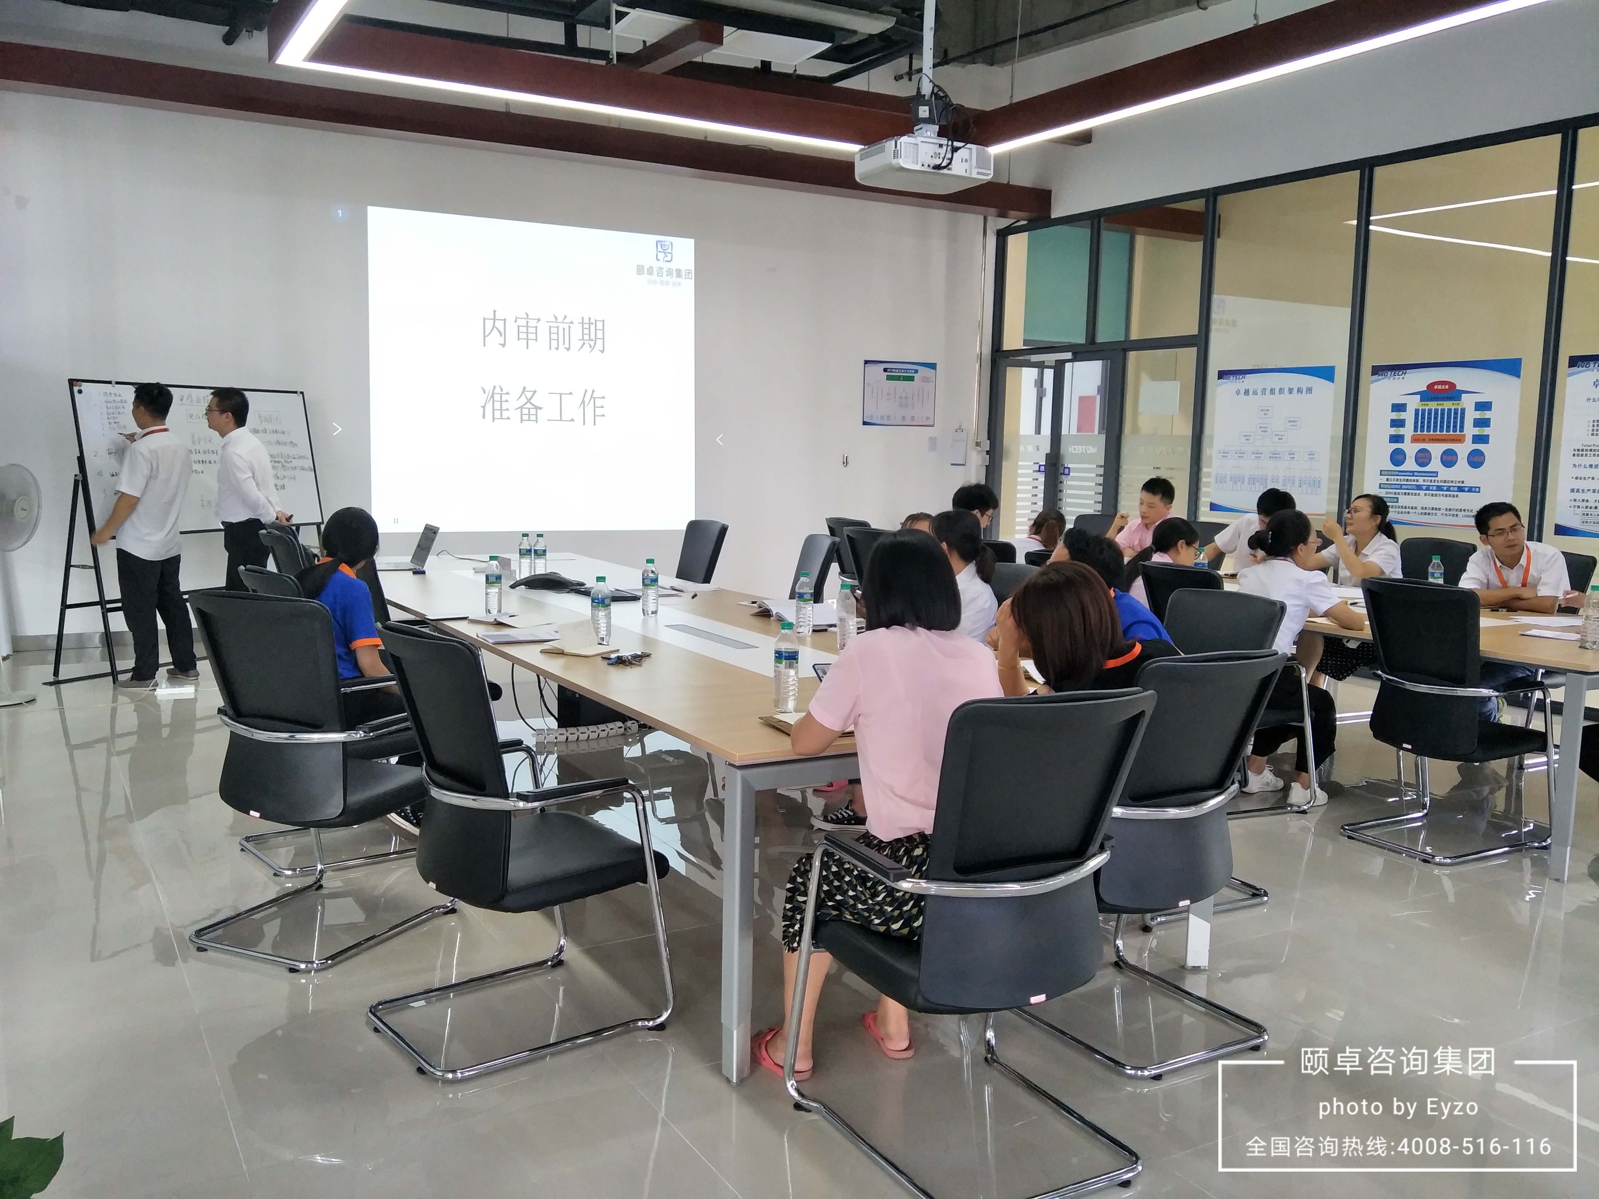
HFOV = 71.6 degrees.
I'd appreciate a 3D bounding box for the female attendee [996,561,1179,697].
[{"bbox_3d":[0.773,0.493,3.006,0.520,1.170,0.800,-4,9,-37],"label":"female attendee"}]

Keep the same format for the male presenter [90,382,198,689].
[{"bbox_3d":[-3.537,-0.356,6.013,0.444,1.630,0.482,7,9,38],"label":"male presenter"}]

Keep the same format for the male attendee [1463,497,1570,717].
[{"bbox_3d":[3.434,0.192,5.251,0.750,1.250,0.520,-4,9,-37],"label":"male attendee"}]

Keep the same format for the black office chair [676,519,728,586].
[{"bbox_3d":[-0.712,0.097,5.665,0.580,0.965,0.520,-2,8,-25],"label":"black office chair"}]

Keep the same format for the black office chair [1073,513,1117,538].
[{"bbox_3d":[1.933,-0.092,7.895,0.630,1.000,0.570,-3,8,-30],"label":"black office chair"}]

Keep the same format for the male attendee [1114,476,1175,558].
[{"bbox_3d":[2.052,-0.121,6.696,0.679,1.230,0.498,-4,9,-35],"label":"male attendee"}]

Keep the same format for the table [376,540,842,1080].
[{"bbox_3d":[-0.827,0.411,4.856,1.500,0.740,4.750,-4,9,-34],"label":"table"}]

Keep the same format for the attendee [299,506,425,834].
[{"bbox_3d":[-1.586,0.263,3.971,0.750,1.250,0.500,-4,9,-38],"label":"attendee"}]

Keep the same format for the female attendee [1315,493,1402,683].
[{"bbox_3d":[2.718,0.069,5.573,0.713,1.210,0.486,-1,8,-17],"label":"female attendee"}]

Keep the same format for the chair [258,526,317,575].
[{"bbox_3d":[-2.220,0.184,5.310,0.630,1.000,0.570,-3,9,-32],"label":"chair"}]

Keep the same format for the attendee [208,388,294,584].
[{"bbox_3d":[-3.077,-0.361,6.159,0.417,1.640,0.429,3,8,14],"label":"attendee"}]

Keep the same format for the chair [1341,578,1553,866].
[{"bbox_3d":[2.372,0.405,4.060,0.582,0.965,0.517,-1,8,-21],"label":"chair"}]

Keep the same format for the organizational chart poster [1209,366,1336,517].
[{"bbox_3d":[3.154,-1.065,7.443,0.012,0.980,0.849,-2,8,-25],"label":"organizational chart poster"}]

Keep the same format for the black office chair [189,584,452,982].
[{"bbox_3d":[-1.359,0.451,3.130,0.544,0.965,0.553,5,8,28],"label":"black office chair"}]

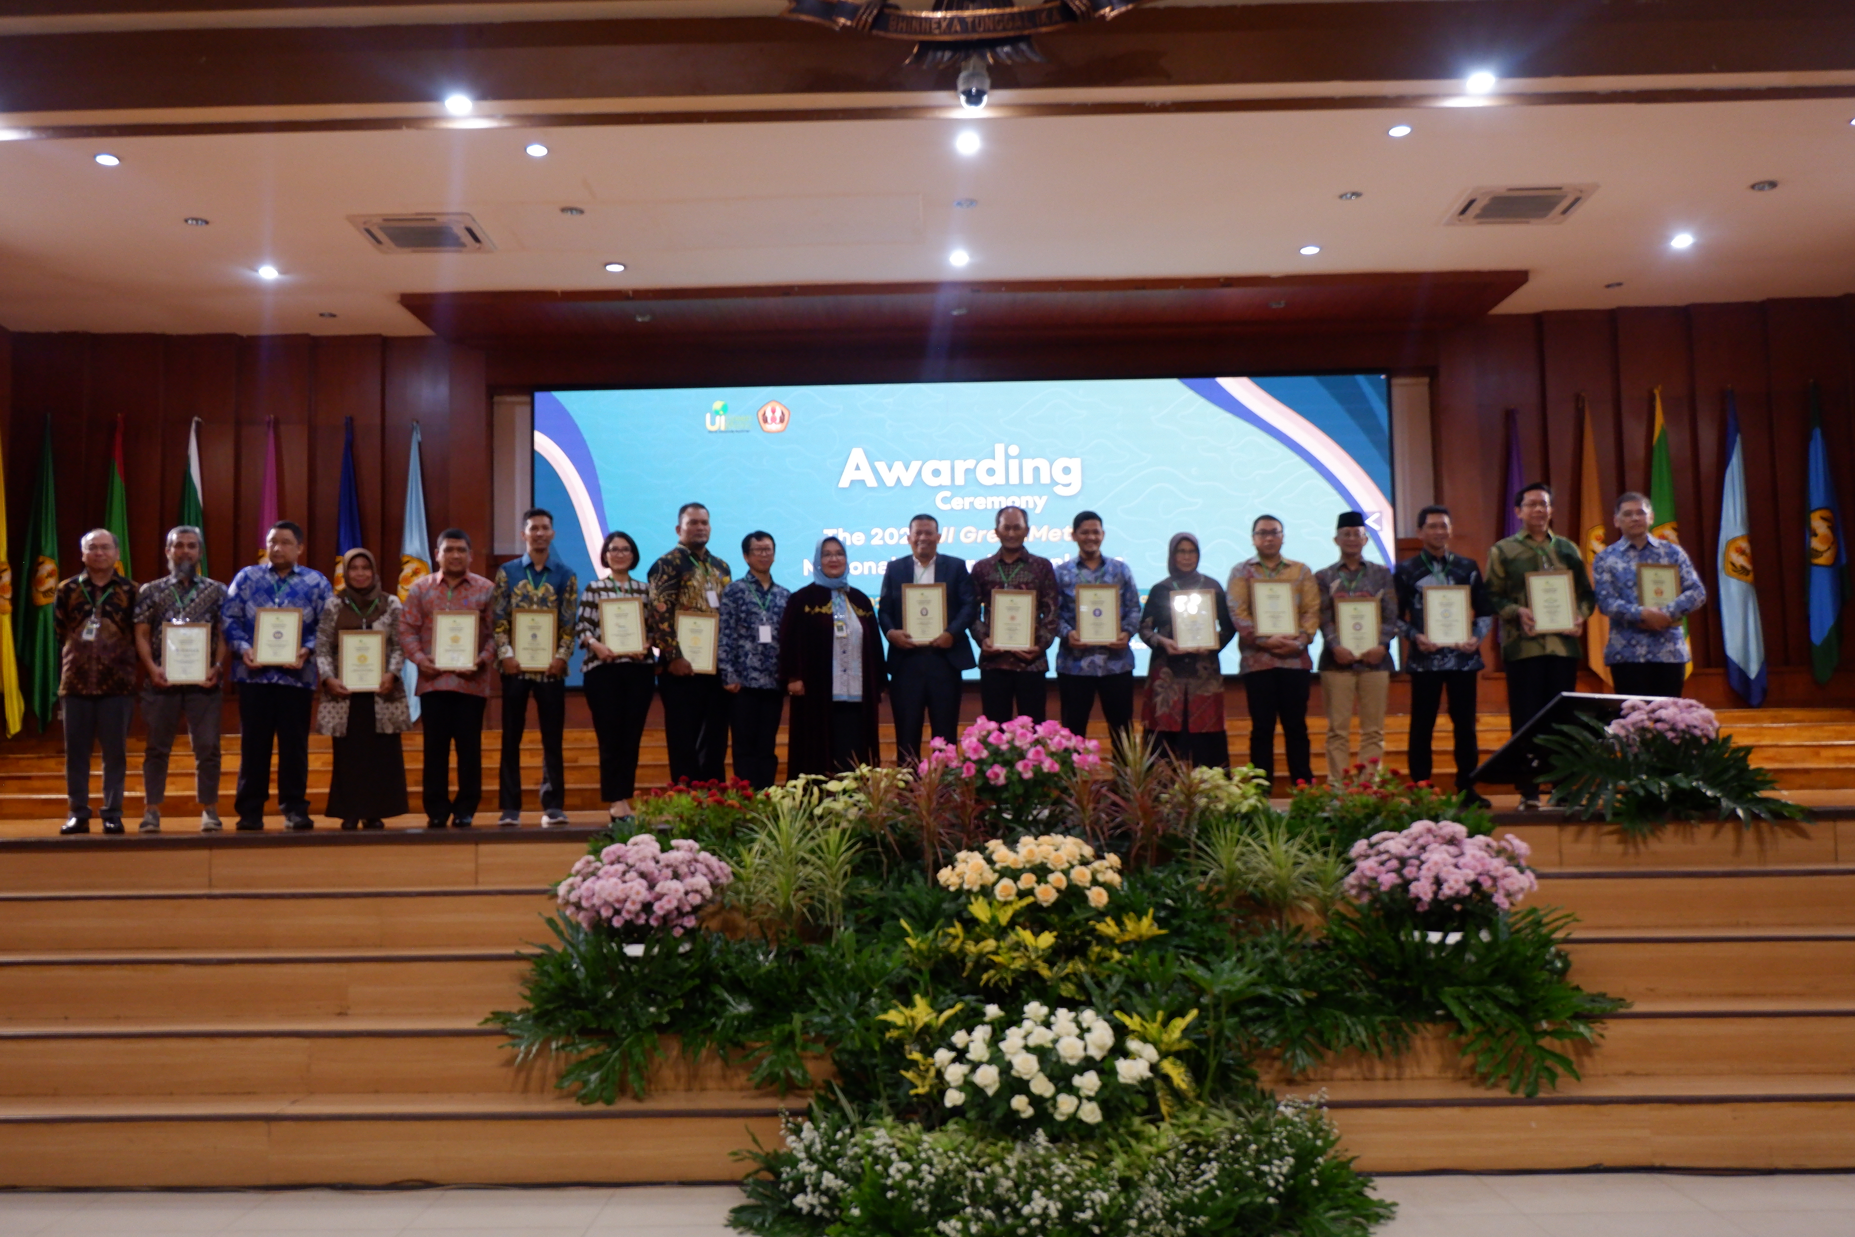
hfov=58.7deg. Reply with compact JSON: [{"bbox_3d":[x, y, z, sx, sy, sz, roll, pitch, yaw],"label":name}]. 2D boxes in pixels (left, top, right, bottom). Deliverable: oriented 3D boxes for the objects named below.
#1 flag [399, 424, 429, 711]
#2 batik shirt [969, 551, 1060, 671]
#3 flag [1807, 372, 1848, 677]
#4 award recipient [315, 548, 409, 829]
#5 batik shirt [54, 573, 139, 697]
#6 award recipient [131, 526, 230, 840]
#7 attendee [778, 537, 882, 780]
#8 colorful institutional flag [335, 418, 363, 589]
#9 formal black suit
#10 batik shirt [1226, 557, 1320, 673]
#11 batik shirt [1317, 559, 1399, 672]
[{"bbox_3d":[-4.441,-0.426,14.252,0.280,2.500,0.220,-1,-5,-5],"label":"flag"},{"bbox_3d":[0.487,-0.044,9.250,0.502,0.667,0.340,-1,-5,2],"label":"batik shirt"},{"bbox_3d":[8.125,-0.785,14.900,0.350,2.746,0.280,-2,-5,15],"label":"flag"},{"bbox_3d":[-3.072,0.376,8.970,0.475,1.517,0.430,0,-5,-11],"label":"award recipient"},{"bbox_3d":[-4.534,0.092,9.000,0.404,0.667,0.290,0,-5,-16],"label":"batik shirt"},{"bbox_3d":[-4.132,0.322,9.119,0.520,1.701,0.350,0,-5,-15],"label":"award recipient"},{"bbox_3d":[-0.525,0.323,9.113,0.570,1.571,0.360,0,-5,-9],"label":"attendee"},{"bbox_3d":[-5.433,-0.453,15.473,0.310,2.916,0.210,-1,-5,-3],"label":"colorful institutional flag"},{"bbox_3d":[0.000,0.352,9.103,0.550,1.433,0.360,-1,-5,0],"label":"formal black suit"},{"bbox_3d":[1.893,-0.016,9.051,0.520,0.630,0.330,-2,-5,8],"label":"batik shirt"},{"bbox_3d":[2.353,-0.012,9.043,0.460,0.620,0.310,-2,-5,9],"label":"batik shirt"}]

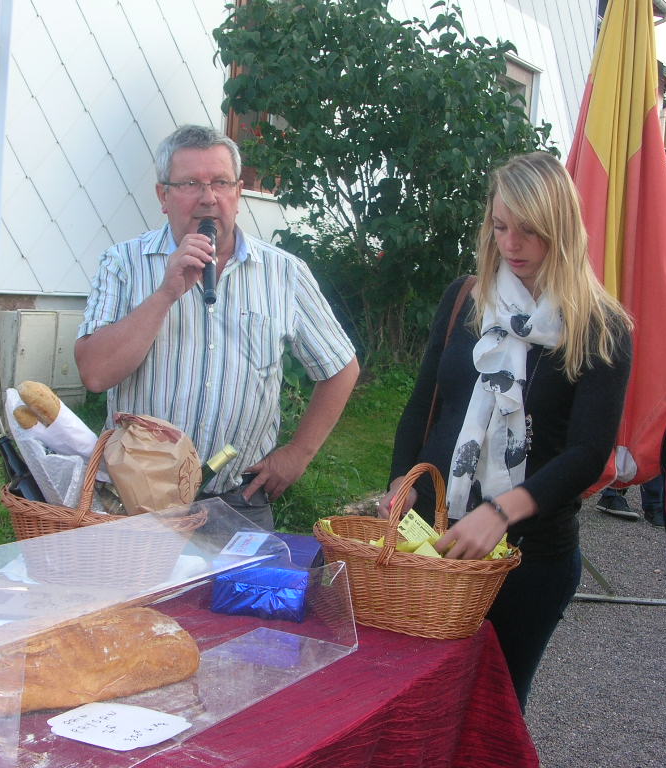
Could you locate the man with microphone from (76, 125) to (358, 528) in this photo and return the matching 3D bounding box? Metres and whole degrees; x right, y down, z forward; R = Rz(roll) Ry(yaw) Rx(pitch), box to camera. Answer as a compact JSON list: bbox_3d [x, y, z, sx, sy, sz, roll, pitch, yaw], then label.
[{"bbox_3d":[-0.271,0.325,2.990,0.590,1.710,0.420,4,4,-6],"label":"man with microphone"}]

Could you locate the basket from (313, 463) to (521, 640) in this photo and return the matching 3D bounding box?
[{"bbox_3d":[0.167,0.299,2.720,0.400,0.300,0.300,6,5,23],"label":"basket"}]

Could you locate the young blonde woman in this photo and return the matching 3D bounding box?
[{"bbox_3d":[0.357,0.387,2.840,0.470,1.680,0.410,7,5,28],"label":"young blonde woman"}]

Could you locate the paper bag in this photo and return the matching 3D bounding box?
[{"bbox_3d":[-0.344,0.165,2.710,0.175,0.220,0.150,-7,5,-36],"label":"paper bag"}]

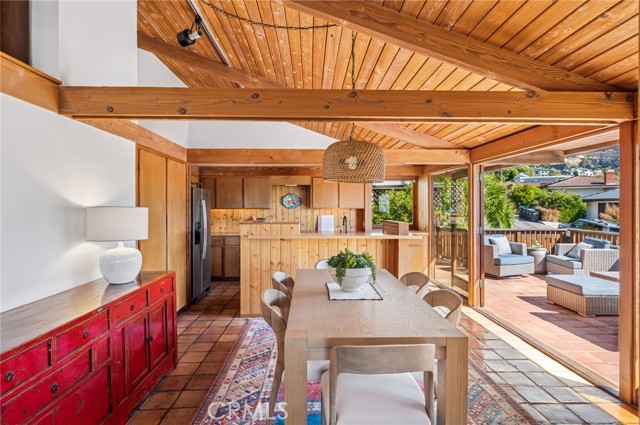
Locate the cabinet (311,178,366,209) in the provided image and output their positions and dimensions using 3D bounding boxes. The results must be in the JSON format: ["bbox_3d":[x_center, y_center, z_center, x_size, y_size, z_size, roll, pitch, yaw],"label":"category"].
[{"bbox_3d":[0.382,-0.386,6.857,1.070,0.630,0.330,0,1,-2],"label":"cabinet"}]

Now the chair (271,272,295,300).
[{"bbox_3d":[-0.157,0.976,2.996,0.550,0.800,0.540,0,1,-2],"label":"chair"}]

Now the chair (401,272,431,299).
[{"bbox_3d":[0.662,0.976,3.024,0.550,0.800,0.540,0,1,-2],"label":"chair"}]

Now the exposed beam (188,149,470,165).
[{"bbox_3d":[0.134,-0.781,4.765,3.950,0.215,0.120,0,1,-2],"label":"exposed beam"}]

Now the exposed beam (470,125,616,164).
[{"bbox_3d":[2.274,-0.797,3.723,0.140,0.185,2.370,0,1,-2],"label":"exposed beam"}]

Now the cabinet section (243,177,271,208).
[{"bbox_3d":[-1.282,-0.401,6.980,0.534,0.647,0.320,0,1,-2],"label":"cabinet section"}]

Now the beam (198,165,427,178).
[{"bbox_3d":[-0.197,-0.835,6.866,4.550,0.230,0.130,0,1,-2],"label":"beam"}]

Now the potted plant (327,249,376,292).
[{"bbox_3d":[0.245,0.459,2.707,0.385,0.328,0.360,0,1,-2],"label":"potted plant"}]

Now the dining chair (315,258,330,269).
[{"bbox_3d":[0.217,0.965,3.749,0.540,0.800,0.550,0,1,-2],"label":"dining chair"}]

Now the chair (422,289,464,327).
[{"bbox_3d":[0.748,1.005,2.477,0.550,0.780,0.520,0,1,-2],"label":"chair"}]

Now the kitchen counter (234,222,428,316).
[{"bbox_3d":[0.125,0.752,4.677,2.360,1.220,0.800,0,1,-2],"label":"kitchen counter"}]

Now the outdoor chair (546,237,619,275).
[{"bbox_3d":[5.255,0.927,6.818,0.900,0.820,0.930,0,1,4],"label":"outdoor chair"}]

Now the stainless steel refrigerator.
[{"bbox_3d":[-2.253,0.472,5.344,0.780,1.735,0.920,0,1,-2],"label":"stainless steel refrigerator"}]

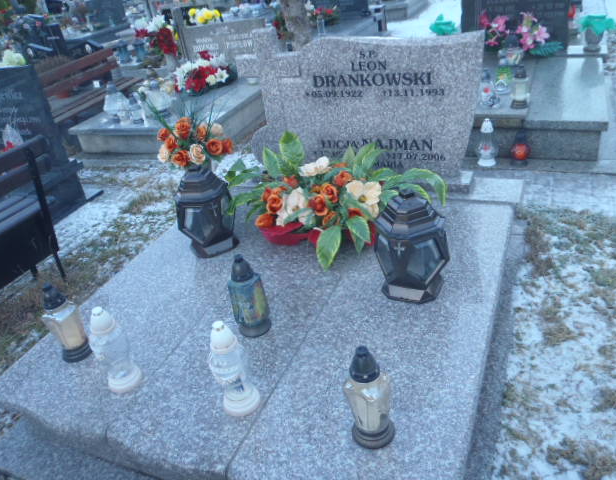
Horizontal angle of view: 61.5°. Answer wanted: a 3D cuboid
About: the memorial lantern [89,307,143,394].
[{"bbox_3d":[-0.525,0.276,1.374,0.097,0.248,0.097,6,34,24],"label":"memorial lantern"}]

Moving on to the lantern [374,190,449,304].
[{"bbox_3d":[0.306,-0.009,1.549,0.215,0.320,0.215,6,34,24],"label":"lantern"}]

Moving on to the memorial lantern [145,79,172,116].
[{"bbox_3d":[-1.435,-1.370,4.939,0.200,0.330,0.200,-14,28,-12],"label":"memorial lantern"}]

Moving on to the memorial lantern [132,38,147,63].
[{"bbox_3d":[-2.213,-2.489,6.800,0.160,0.310,0.160,-15,28,-13],"label":"memorial lantern"}]

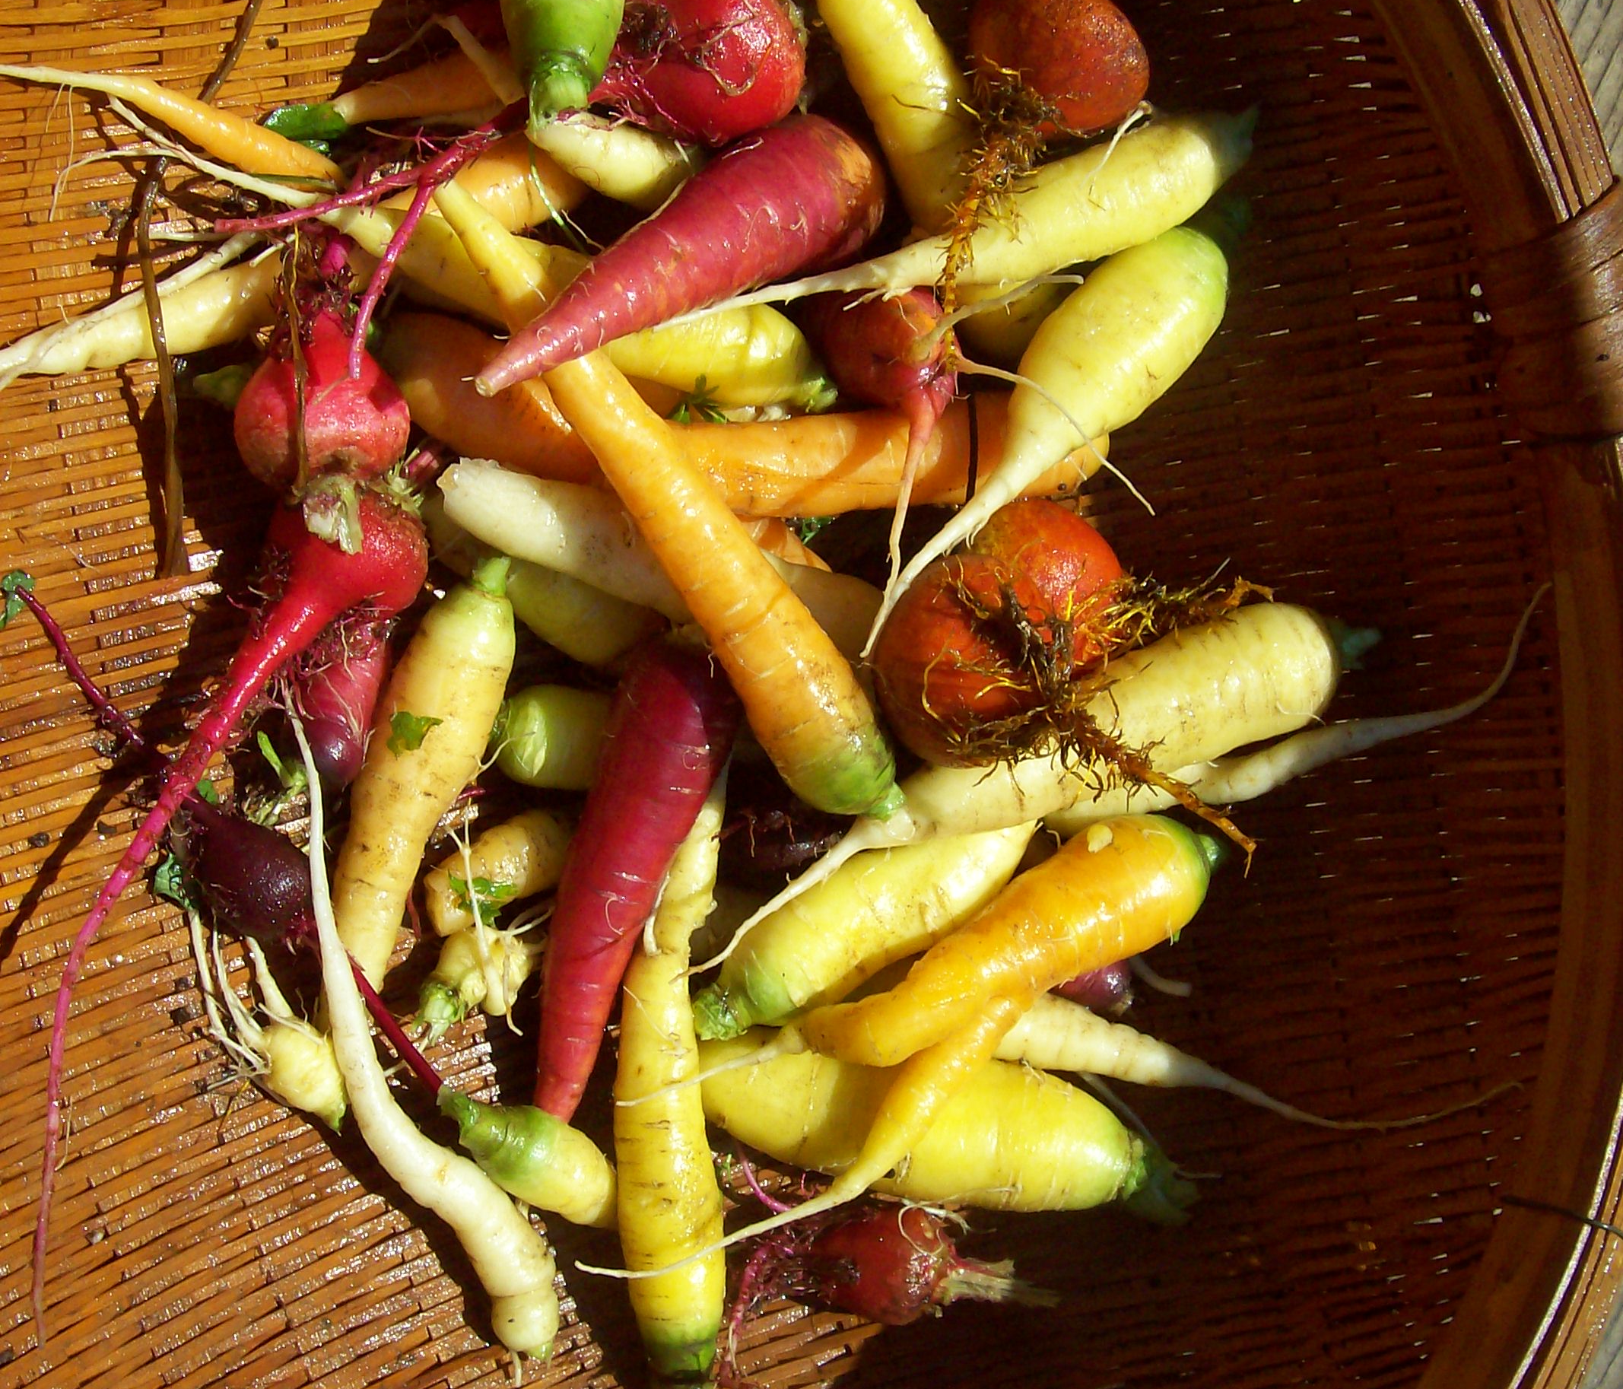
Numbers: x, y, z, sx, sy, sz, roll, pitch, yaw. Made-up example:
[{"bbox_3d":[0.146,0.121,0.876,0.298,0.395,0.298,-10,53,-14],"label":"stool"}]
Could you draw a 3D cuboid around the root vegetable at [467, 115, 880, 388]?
[{"bbox_3d":[-0.035,-0.109,0.591,0.119,0.036,0.036,-29,101,-1],"label":"root vegetable"}]

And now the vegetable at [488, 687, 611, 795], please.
[{"bbox_3d":[-0.045,0.013,0.578,0.075,0.027,0.027,2,84,0],"label":"vegetable"}]

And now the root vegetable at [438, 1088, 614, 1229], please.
[{"bbox_3d":[-0.073,0.134,0.641,0.071,0.028,0.028,29,76,-10],"label":"root vegetable"}]

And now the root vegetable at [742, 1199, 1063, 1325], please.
[{"bbox_3d":[0.025,0.164,0.642,0.089,0.031,0.035,3,76,3],"label":"root vegetable"}]

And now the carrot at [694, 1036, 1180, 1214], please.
[{"bbox_3d":[0.031,0.120,0.622,0.140,0.038,0.039,14,80,8],"label":"carrot"}]

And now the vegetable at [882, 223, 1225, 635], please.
[{"bbox_3d":[0.062,-0.070,0.594,0.036,0.035,0.139,41,83,0],"label":"vegetable"}]

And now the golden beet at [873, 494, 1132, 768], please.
[{"bbox_3d":[0.046,-0.015,0.560,0.062,0.058,0.063,-9,125,-13],"label":"golden beet"}]

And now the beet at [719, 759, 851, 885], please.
[{"bbox_3d":[-0.006,0.032,0.580,0.036,0.034,0.036,39,119,4],"label":"beet"}]

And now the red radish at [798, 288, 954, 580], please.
[{"bbox_3d":[0.016,-0.066,0.557,0.038,0.036,0.078,5,84,0],"label":"red radish"}]

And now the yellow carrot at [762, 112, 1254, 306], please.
[{"bbox_3d":[0.053,-0.126,0.596,0.139,0.030,0.032,-19,100,-5],"label":"yellow carrot"}]

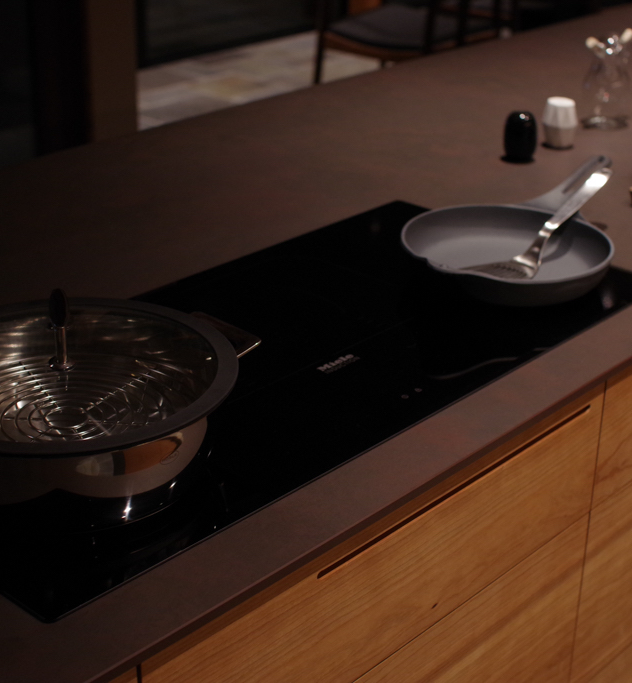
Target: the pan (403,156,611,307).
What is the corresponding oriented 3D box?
[{"bbox_3d":[0.282,-0.146,1.636,0.259,0.077,0.438,17,30,30],"label":"pan"}]

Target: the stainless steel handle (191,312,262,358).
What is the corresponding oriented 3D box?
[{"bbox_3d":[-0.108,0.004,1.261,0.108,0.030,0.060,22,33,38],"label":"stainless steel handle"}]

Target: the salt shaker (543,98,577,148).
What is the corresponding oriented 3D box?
[{"bbox_3d":[0.400,-0.358,2.093,0.056,0.071,0.056,5,26,10],"label":"salt shaker"}]

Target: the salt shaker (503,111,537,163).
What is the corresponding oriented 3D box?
[{"bbox_3d":[0.323,-0.325,2.021,0.049,0.071,0.049,4,26,8],"label":"salt shaker"}]

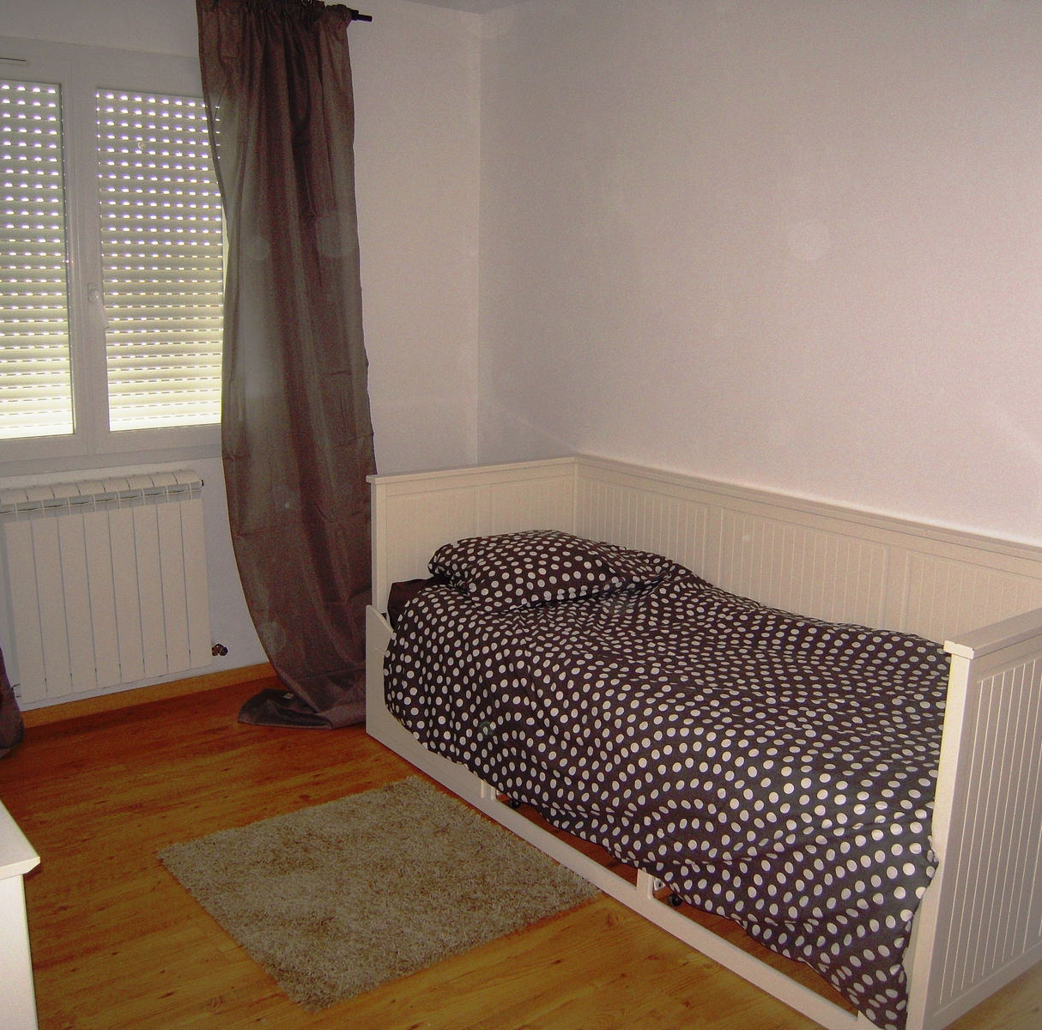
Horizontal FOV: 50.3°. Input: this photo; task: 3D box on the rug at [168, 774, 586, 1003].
[{"bbox_3d":[-0.361,0.874,2.730,0.770,0.028,0.780,-9,15,-38],"label":"rug"}]

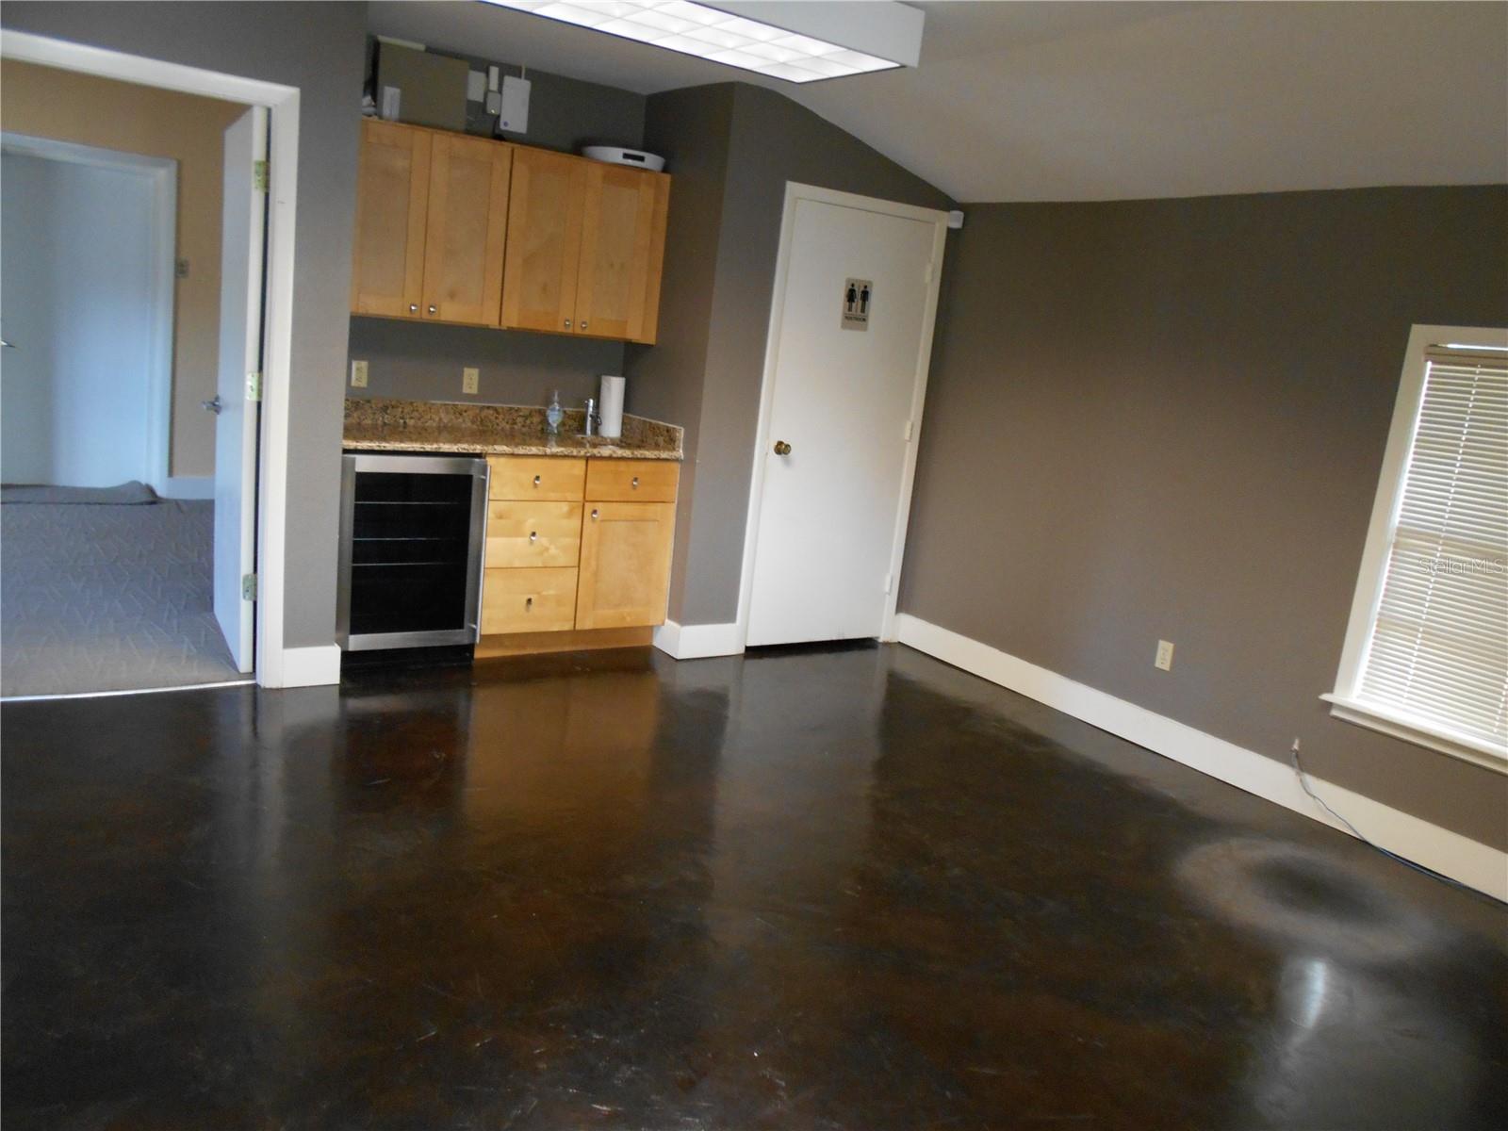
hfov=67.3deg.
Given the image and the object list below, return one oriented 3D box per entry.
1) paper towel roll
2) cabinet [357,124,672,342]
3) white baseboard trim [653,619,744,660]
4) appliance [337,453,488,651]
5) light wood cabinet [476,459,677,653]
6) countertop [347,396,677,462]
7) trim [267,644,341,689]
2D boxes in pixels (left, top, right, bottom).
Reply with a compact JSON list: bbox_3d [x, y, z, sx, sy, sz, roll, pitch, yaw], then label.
[{"bbox_3d":[-0.662,-0.743,5.279,0.111,0.282,0.111,6,12,-1],"label":"paper towel roll"},{"bbox_3d":[-1.106,-1.418,4.927,1.461,0.740,0.305,-1,14,-33],"label":"cabinet"},{"bbox_3d":[-0.260,0.325,5.318,0.336,0.153,0.229,-1,14,-33],"label":"white baseboard trim"},{"bbox_3d":[-1.534,-0.070,4.775,0.604,0.869,0.623,-1,14,-33],"label":"appliance"},{"bbox_3d":[-0.913,-0.100,5.209,0.884,0.889,0.619,-1,14,-33],"label":"light wood cabinet"},{"bbox_3d":[-1.118,-0.596,4.940,1.502,0.140,0.633,-1,14,-33],"label":"countertop"},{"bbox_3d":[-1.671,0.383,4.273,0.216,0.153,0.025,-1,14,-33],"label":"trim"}]

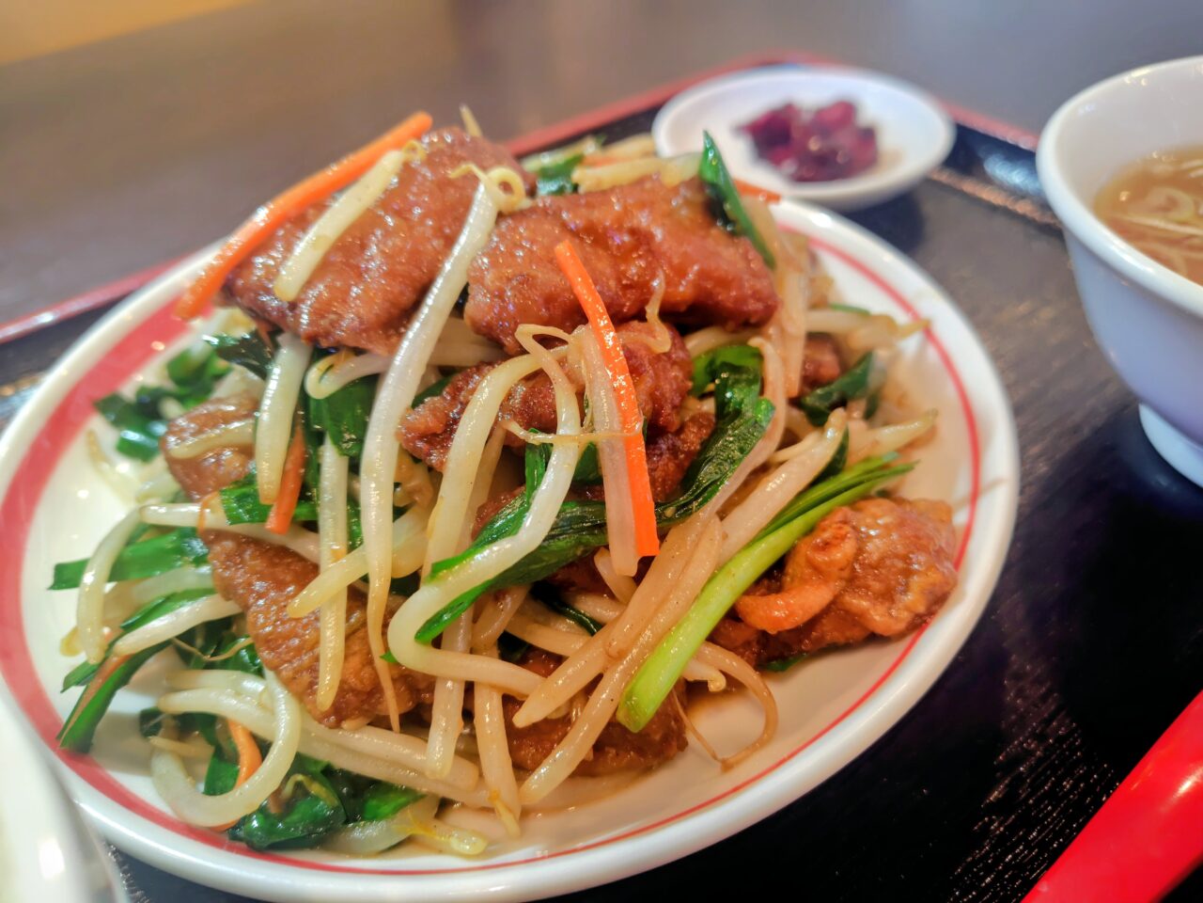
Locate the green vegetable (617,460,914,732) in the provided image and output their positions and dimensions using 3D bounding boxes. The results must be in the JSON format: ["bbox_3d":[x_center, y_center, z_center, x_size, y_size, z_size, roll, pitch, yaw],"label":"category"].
[{"bbox_3d":[0.028,0.024,0.142,0.011,0.011,0.069,33,57,32],"label":"green vegetable"}]

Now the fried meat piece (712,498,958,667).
[{"bbox_3d":[0.042,0.024,0.147,0.040,0.018,0.027,-15,50,0],"label":"fried meat piece"}]

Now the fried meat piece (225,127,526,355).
[{"bbox_3d":[-0.049,-0.046,0.175,0.040,0.017,0.054,30,67,26],"label":"fried meat piece"}]

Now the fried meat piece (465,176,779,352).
[{"bbox_3d":[0.004,-0.039,0.168,0.059,0.017,0.037,-2,61,-4],"label":"fried meat piece"}]

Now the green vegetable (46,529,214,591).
[{"bbox_3d":[-0.093,0.021,0.157,0.029,0.006,0.009,-7,51,0],"label":"green vegetable"}]

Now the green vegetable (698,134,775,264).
[{"bbox_3d":[0.030,-0.055,0.174,0.007,0.008,0.035,-19,68,-5],"label":"green vegetable"}]

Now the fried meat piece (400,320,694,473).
[{"bbox_3d":[-0.010,-0.010,0.154,0.051,0.021,0.025,-10,59,4],"label":"fried meat piece"}]

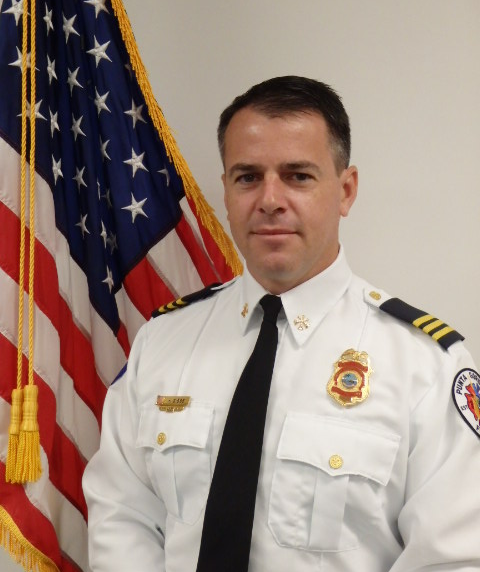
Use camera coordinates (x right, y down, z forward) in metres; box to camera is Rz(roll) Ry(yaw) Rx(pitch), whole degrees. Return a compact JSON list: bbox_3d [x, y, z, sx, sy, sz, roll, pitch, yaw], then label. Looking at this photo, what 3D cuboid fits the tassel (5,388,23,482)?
[{"bbox_3d":[-0.332,0.221,1.170,0.031,0.138,0.030,0,0,0],"label":"tassel"}]

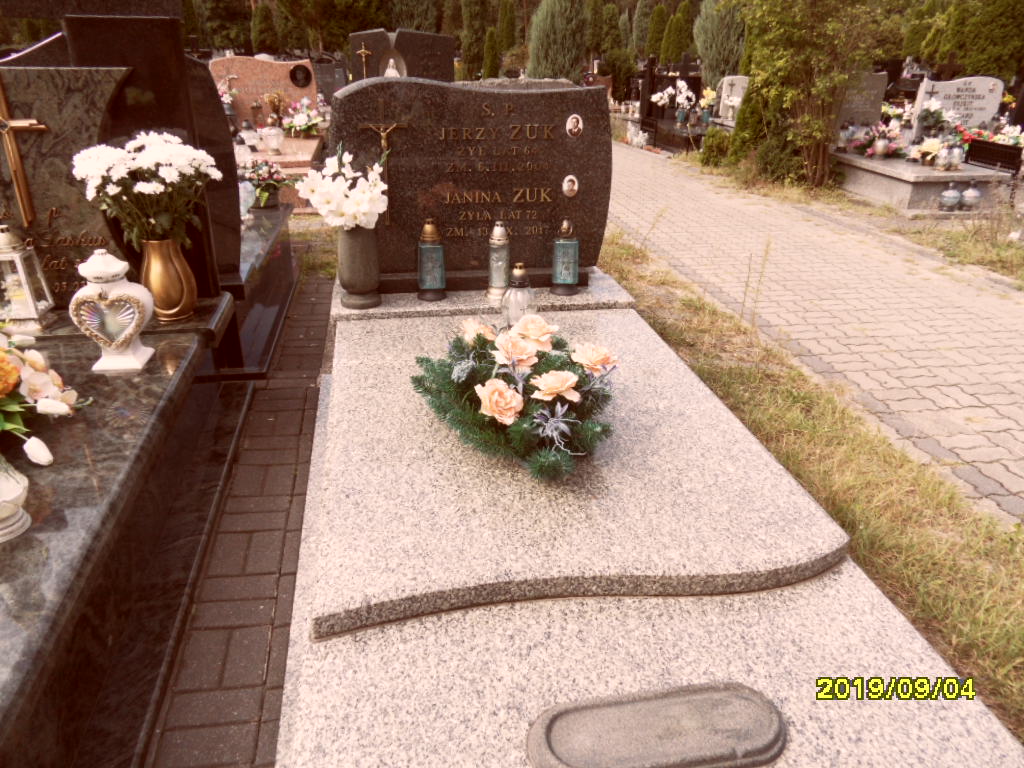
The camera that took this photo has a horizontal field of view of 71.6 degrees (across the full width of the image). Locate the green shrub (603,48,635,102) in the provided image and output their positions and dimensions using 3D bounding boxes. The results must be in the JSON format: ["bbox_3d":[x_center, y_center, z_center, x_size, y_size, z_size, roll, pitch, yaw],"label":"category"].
[{"bbox_3d":[1.988,-5.737,13.267,0.593,0.962,0.593,-4,27,-10],"label":"green shrub"}]

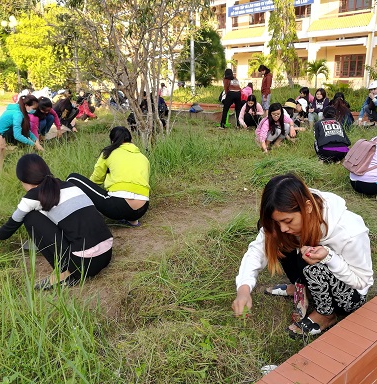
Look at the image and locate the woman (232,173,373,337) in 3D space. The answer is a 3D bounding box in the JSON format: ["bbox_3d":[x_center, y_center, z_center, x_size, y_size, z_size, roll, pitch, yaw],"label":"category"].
[{"bbox_3d":[0.640,0.308,2.212,0.740,0.830,0.570,-7,17,-19],"label":"woman"}]

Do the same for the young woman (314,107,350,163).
[{"bbox_3d":[2.326,-0.967,6.379,0.540,0.850,0.640,2,17,10],"label":"young woman"}]

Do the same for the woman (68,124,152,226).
[{"bbox_3d":[-0.772,-0.150,3.770,0.620,0.860,0.700,-16,22,-41],"label":"woman"}]

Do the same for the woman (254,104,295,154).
[{"bbox_3d":[1.662,-1.225,7.280,0.620,0.850,0.700,5,17,18],"label":"woman"}]

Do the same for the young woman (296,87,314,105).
[{"bbox_3d":[3.205,-2.326,10.590,0.500,1.030,0.560,13,21,39],"label":"young woman"}]

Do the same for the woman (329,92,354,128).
[{"bbox_3d":[3.672,-1.910,9.255,0.540,0.880,0.600,1,17,6],"label":"woman"}]

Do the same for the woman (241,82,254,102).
[{"bbox_3d":[1.887,-2.910,12.497,0.480,1.100,0.580,9,19,29],"label":"woman"}]

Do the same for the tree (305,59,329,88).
[{"bbox_3d":[6.418,-5.510,19.256,1.150,2.100,1.150,-1,17,0],"label":"tree"}]

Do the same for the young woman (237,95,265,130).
[{"bbox_3d":[1.708,-2.137,10.327,0.580,0.860,0.640,3,17,12],"label":"young woman"}]

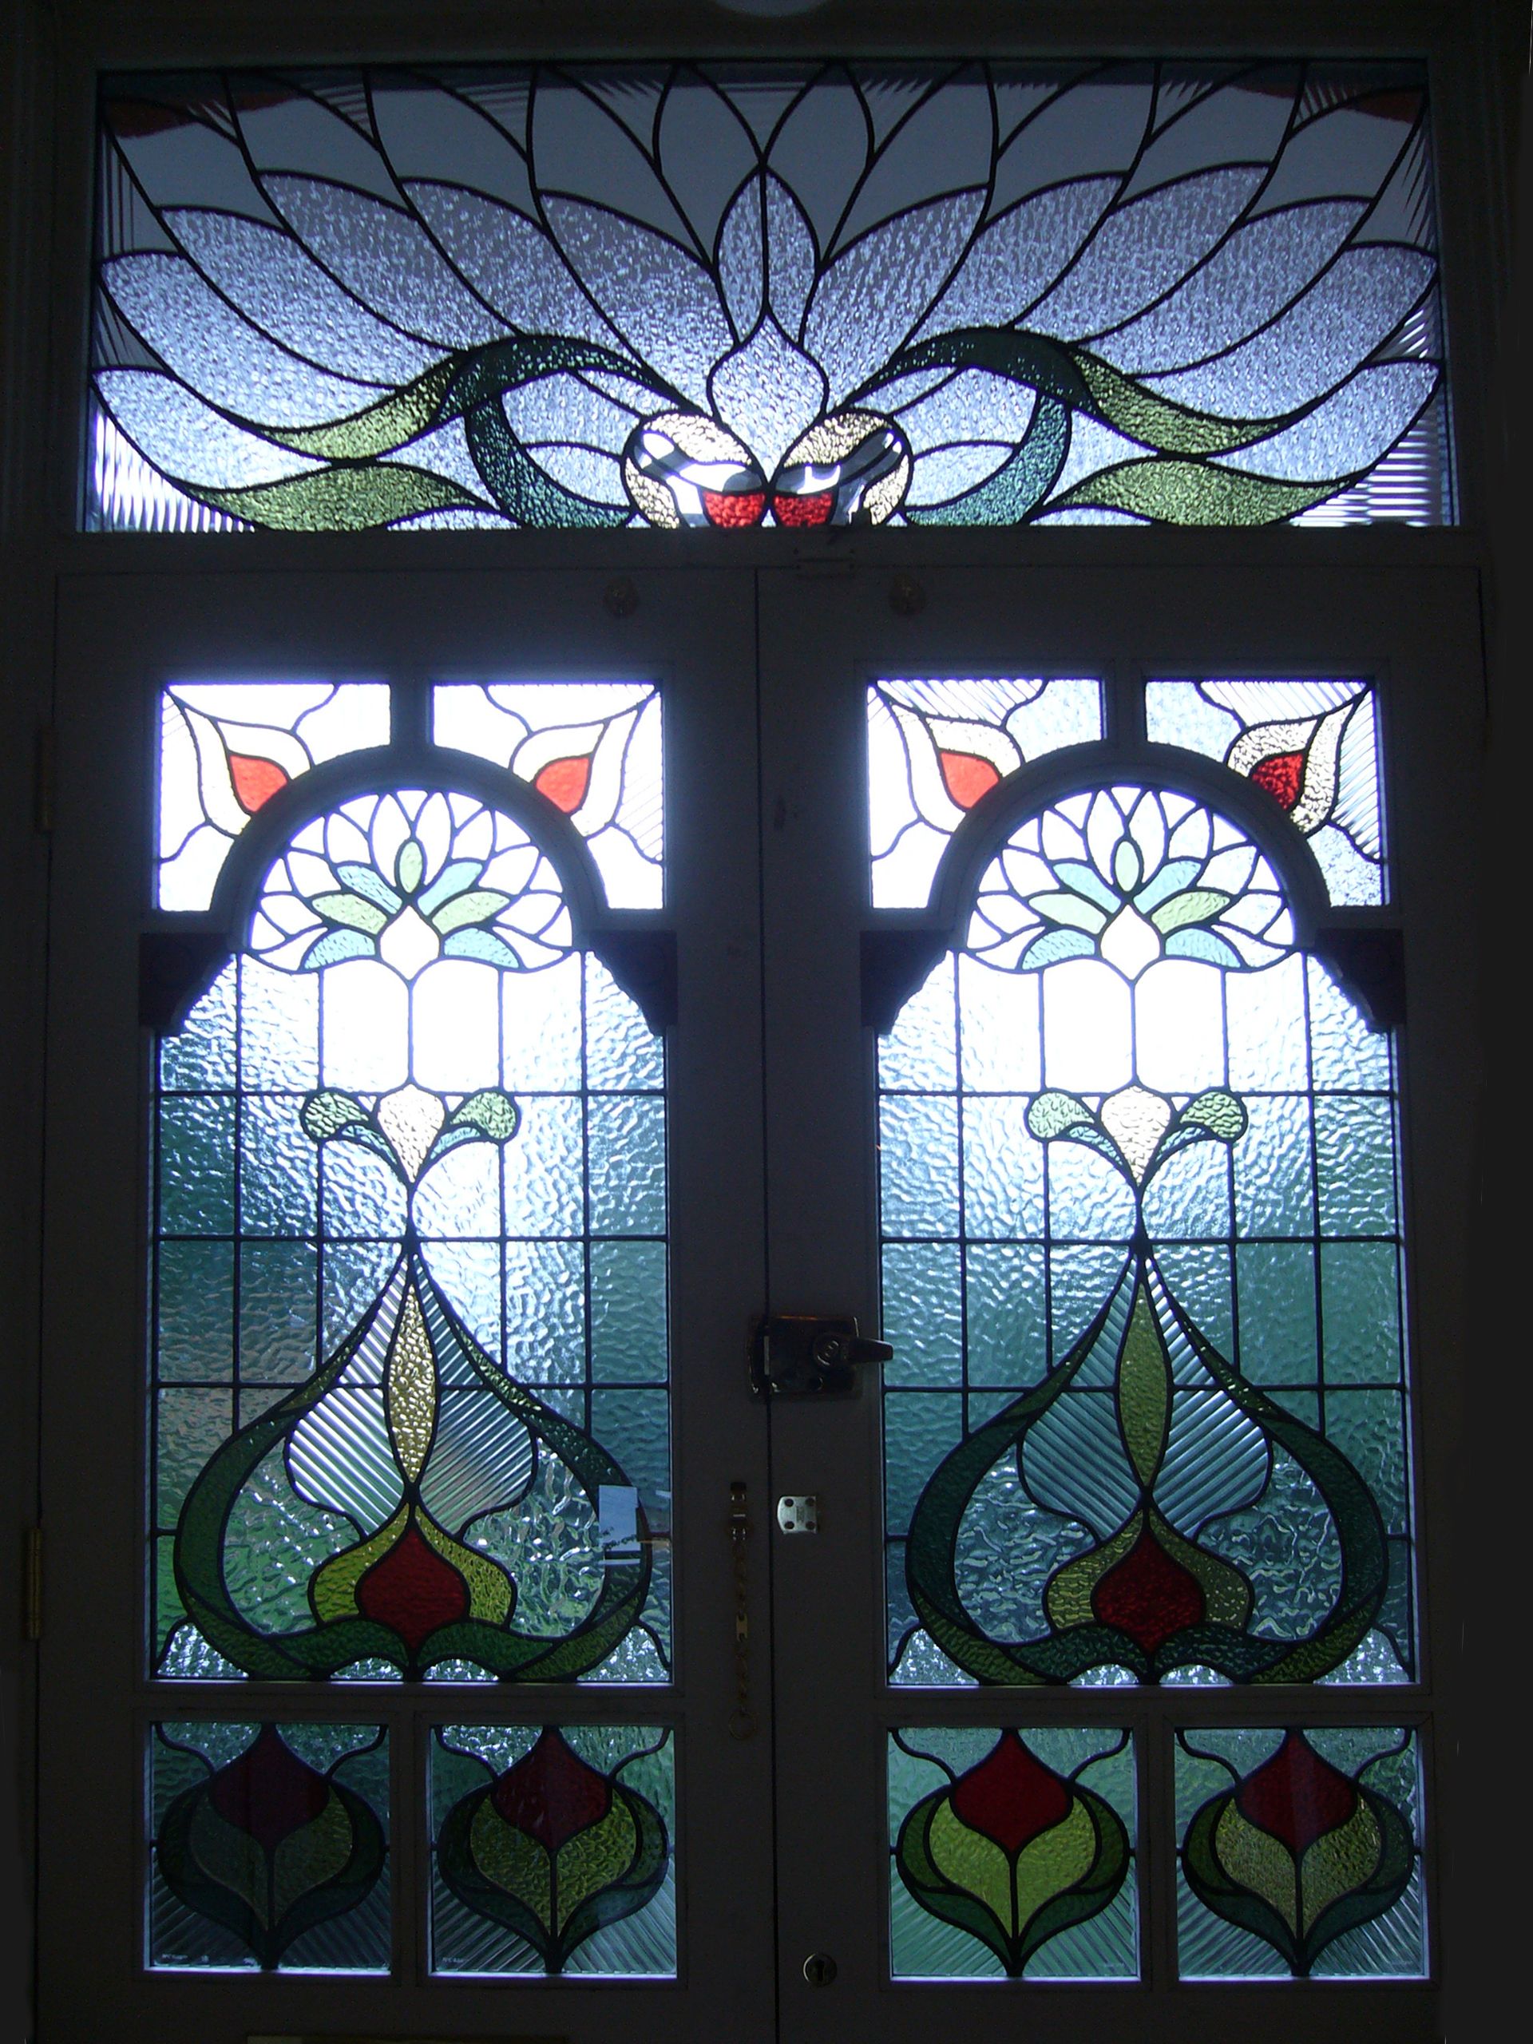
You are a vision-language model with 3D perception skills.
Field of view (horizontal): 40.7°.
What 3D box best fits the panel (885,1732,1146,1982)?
[{"bbox_3d":[0.232,0.781,1.941,0.234,0.232,0.030,0,-4,1],"label":"panel"}]

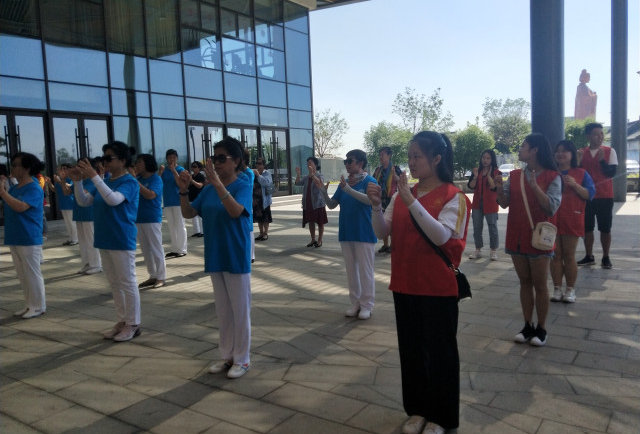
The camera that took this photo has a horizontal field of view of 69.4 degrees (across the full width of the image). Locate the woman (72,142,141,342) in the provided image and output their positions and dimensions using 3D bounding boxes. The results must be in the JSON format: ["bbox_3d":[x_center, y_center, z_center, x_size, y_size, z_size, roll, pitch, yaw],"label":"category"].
[{"bbox_3d":[-1.823,0.215,3.960,0.560,1.620,0.500,-6,8,-37],"label":"woman"}]

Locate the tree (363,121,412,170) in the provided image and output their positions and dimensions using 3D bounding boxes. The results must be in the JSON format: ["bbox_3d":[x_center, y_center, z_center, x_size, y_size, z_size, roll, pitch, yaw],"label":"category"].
[{"bbox_3d":[3.600,-3.500,25.000,2.700,3.200,2.700,-2,6,0],"label":"tree"}]

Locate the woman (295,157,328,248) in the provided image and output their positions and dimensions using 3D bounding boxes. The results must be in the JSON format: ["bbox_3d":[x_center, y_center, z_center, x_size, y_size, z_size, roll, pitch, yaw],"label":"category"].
[{"bbox_3d":[-0.147,-0.276,8.200,0.520,1.570,0.450,4,8,42],"label":"woman"}]

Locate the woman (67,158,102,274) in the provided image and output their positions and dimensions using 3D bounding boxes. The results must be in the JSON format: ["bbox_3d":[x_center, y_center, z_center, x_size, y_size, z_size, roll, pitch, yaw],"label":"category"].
[{"bbox_3d":[-3.220,-0.010,6.400,0.480,1.570,0.450,3,8,40],"label":"woman"}]

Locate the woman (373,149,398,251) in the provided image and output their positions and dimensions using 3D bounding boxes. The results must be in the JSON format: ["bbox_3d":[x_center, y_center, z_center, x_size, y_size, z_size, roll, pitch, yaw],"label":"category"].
[{"bbox_3d":[1.070,-0.295,7.400,0.520,1.640,0.420,2,7,32],"label":"woman"}]

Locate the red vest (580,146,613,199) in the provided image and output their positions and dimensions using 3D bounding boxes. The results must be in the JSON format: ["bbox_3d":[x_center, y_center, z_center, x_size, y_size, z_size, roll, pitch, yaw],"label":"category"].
[{"bbox_3d":[3.483,-0.559,5.830,0.460,0.700,0.280,4,8,42],"label":"red vest"}]

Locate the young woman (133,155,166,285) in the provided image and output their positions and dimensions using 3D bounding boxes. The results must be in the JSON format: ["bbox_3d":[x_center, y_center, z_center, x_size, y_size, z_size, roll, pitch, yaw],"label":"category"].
[{"bbox_3d":[-2.071,0.049,5.650,0.500,1.590,0.460,-5,7,-30],"label":"young woman"}]

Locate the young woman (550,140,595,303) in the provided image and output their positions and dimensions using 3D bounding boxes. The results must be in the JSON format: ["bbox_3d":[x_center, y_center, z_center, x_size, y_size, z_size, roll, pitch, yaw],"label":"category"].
[{"bbox_3d":[2.531,0.044,4.650,0.420,1.580,0.500,-8,9,-44],"label":"young woman"}]

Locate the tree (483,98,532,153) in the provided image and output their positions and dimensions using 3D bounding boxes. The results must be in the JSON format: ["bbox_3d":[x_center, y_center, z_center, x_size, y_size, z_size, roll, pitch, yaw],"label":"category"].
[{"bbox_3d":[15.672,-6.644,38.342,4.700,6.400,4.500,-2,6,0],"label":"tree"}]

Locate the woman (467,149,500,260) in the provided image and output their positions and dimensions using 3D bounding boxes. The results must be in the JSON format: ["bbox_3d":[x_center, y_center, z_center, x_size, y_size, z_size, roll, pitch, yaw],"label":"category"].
[{"bbox_3d":[2.420,-0.180,6.830,0.500,1.600,0.420,1,7,20],"label":"woman"}]

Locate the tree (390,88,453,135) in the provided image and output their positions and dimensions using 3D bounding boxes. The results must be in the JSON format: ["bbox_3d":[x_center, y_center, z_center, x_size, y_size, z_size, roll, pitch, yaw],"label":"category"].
[{"bbox_3d":[6.500,-5.000,29.000,3.900,5.800,3.900,-2,6,0],"label":"tree"}]

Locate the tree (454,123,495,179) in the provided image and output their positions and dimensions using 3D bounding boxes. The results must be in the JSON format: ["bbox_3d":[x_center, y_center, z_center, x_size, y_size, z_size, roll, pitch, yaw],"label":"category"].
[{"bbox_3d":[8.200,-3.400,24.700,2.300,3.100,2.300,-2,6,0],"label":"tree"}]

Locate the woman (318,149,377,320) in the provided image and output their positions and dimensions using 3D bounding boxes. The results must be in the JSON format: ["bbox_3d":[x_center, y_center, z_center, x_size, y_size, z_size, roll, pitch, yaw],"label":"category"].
[{"bbox_3d":[0.265,0.166,4.360,0.520,1.560,0.500,-7,8,-41],"label":"woman"}]

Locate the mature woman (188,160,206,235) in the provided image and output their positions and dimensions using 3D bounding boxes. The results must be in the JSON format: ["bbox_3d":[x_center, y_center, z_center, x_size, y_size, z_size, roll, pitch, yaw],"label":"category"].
[{"bbox_3d":[-2.540,-0.388,9.600,0.480,1.570,0.450,4,8,40],"label":"mature woman"}]

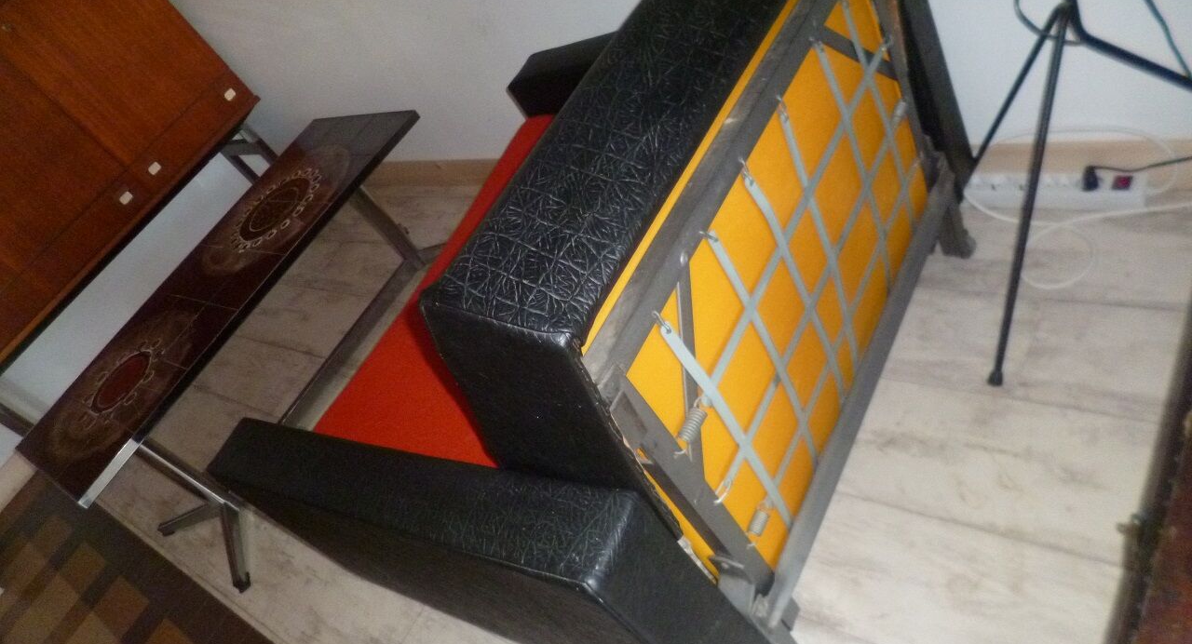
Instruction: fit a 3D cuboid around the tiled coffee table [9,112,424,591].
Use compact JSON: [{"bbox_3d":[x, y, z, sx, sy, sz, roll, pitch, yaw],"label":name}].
[{"bbox_3d":[-0.750,0.017,1.983,0.461,0.407,1.057,9,58,43],"label":"tiled coffee table"}]

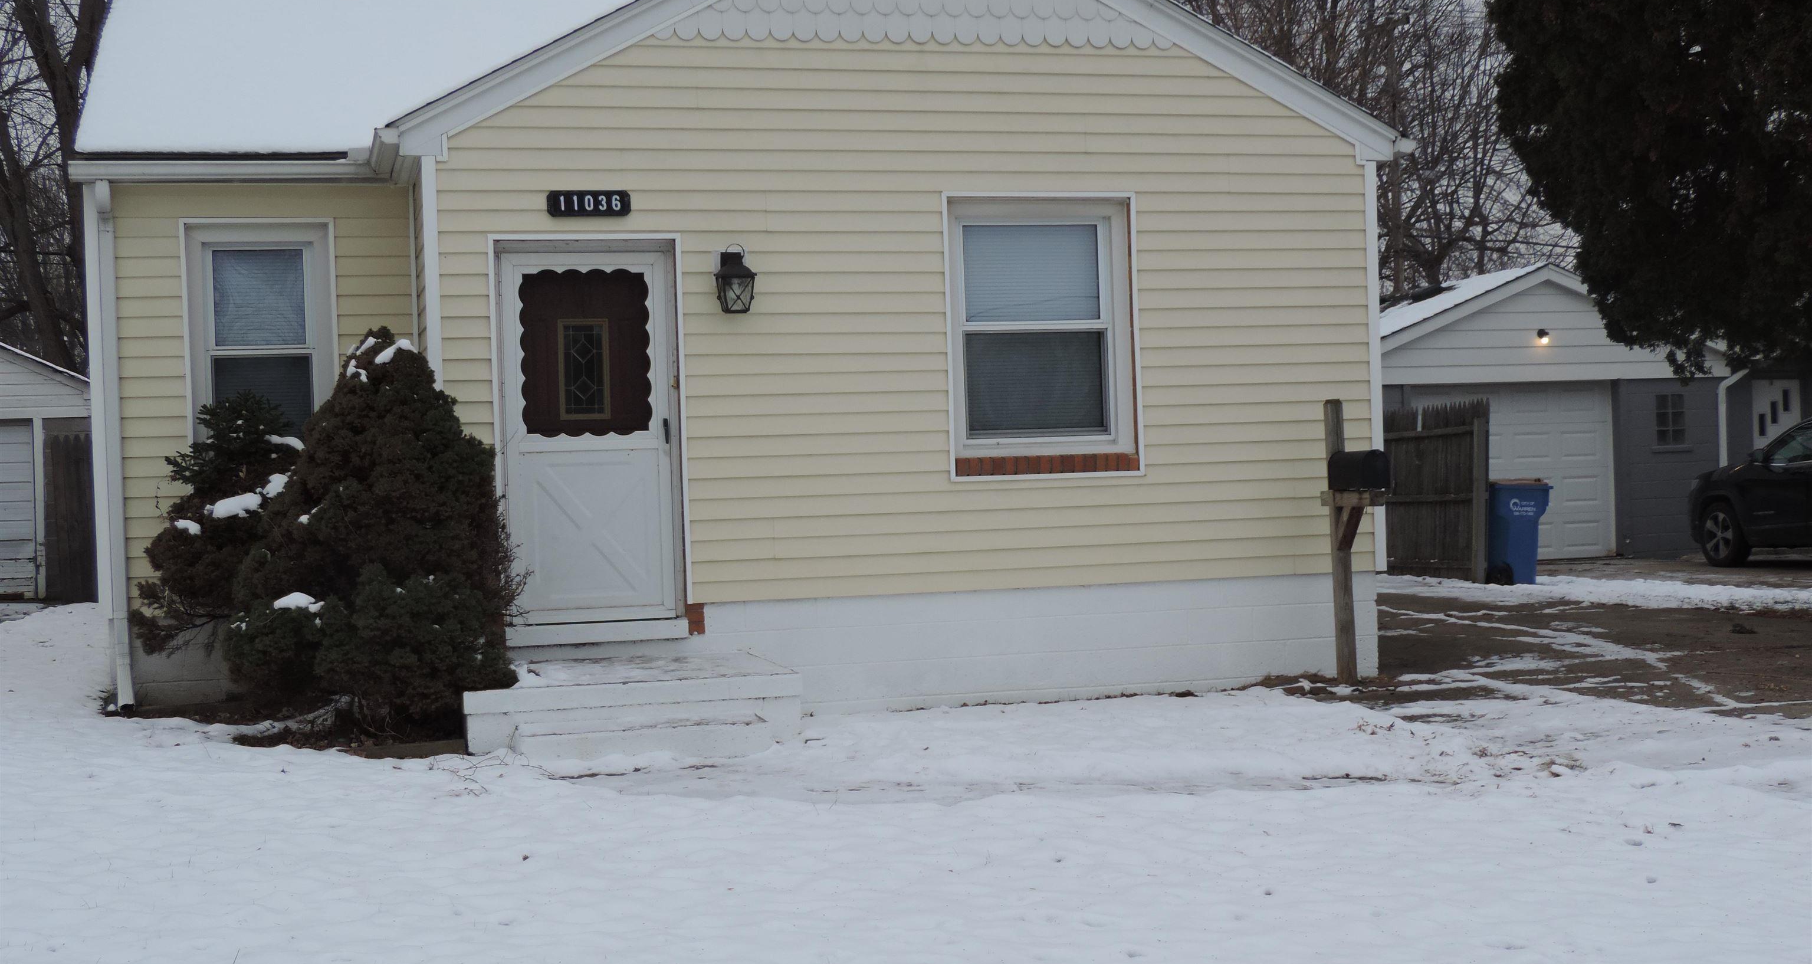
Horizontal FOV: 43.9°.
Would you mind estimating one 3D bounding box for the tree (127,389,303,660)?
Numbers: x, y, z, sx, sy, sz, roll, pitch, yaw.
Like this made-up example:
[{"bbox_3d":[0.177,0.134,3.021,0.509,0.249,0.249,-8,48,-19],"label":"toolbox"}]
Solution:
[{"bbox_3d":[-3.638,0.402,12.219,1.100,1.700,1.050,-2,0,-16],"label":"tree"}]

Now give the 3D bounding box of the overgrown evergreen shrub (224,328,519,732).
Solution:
[{"bbox_3d":[-2.729,0.258,11.443,1.450,2.070,1.400,-2,0,-16],"label":"overgrown evergreen shrub"}]

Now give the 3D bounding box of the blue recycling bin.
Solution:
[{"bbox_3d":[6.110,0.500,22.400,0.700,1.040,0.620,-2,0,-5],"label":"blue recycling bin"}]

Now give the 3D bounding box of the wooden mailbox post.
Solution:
[{"bbox_3d":[2.640,0.350,13.344,0.170,1.700,0.610,-2,0,-16],"label":"wooden mailbox post"}]

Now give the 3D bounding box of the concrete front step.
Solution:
[{"bbox_3d":[-1.462,1.147,11.477,1.660,0.350,1.720,-2,0,-16],"label":"concrete front step"}]

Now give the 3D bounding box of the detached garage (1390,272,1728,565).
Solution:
[{"bbox_3d":[6.891,-0.826,30.037,4.950,3.580,6.400,-2,0,-16],"label":"detached garage"}]

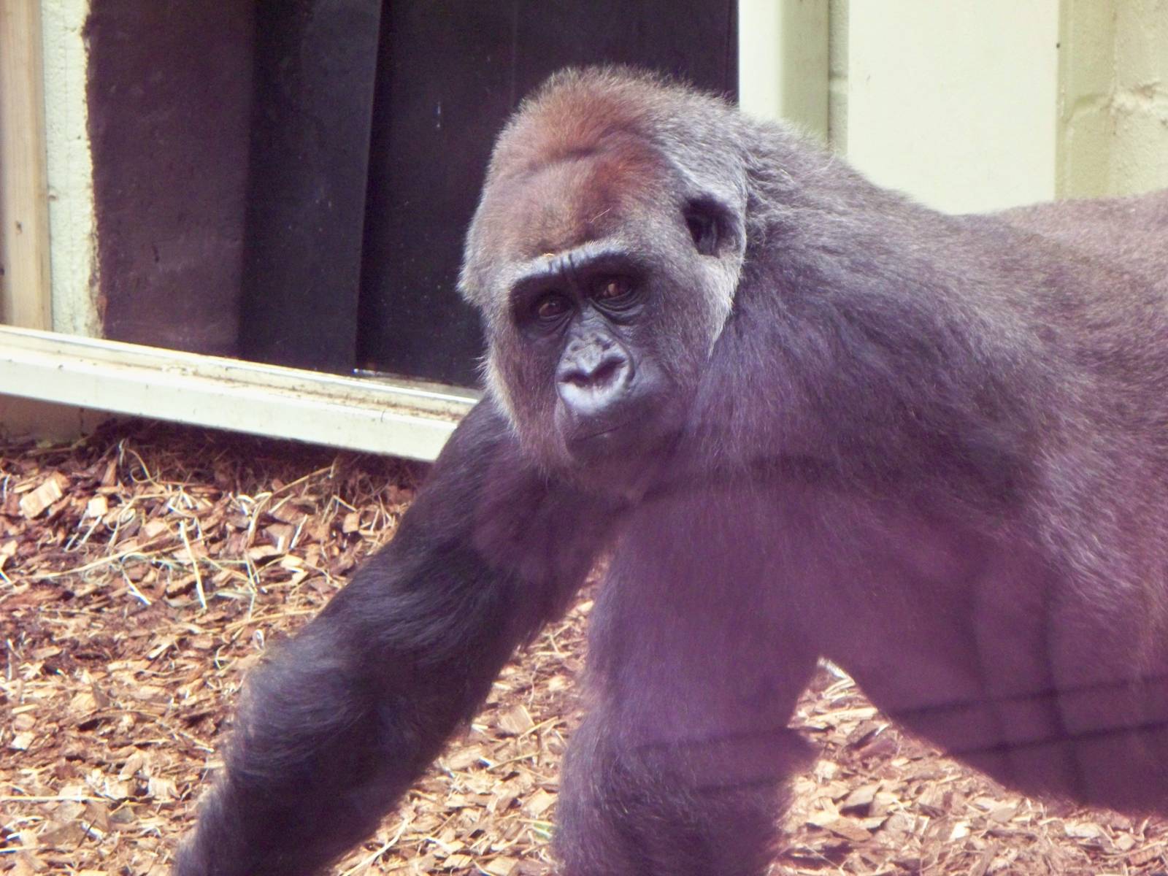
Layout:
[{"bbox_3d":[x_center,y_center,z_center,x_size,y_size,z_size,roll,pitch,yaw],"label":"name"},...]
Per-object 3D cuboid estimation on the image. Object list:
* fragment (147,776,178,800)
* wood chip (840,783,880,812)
[{"bbox_3d":[-0.437,0.363,6.120,0.032,0.016,0.027,0,21,0],"label":"fragment"},{"bbox_3d":[0.285,0.370,6.090,0.040,0.014,0.041,0,21,0],"label":"wood chip"}]

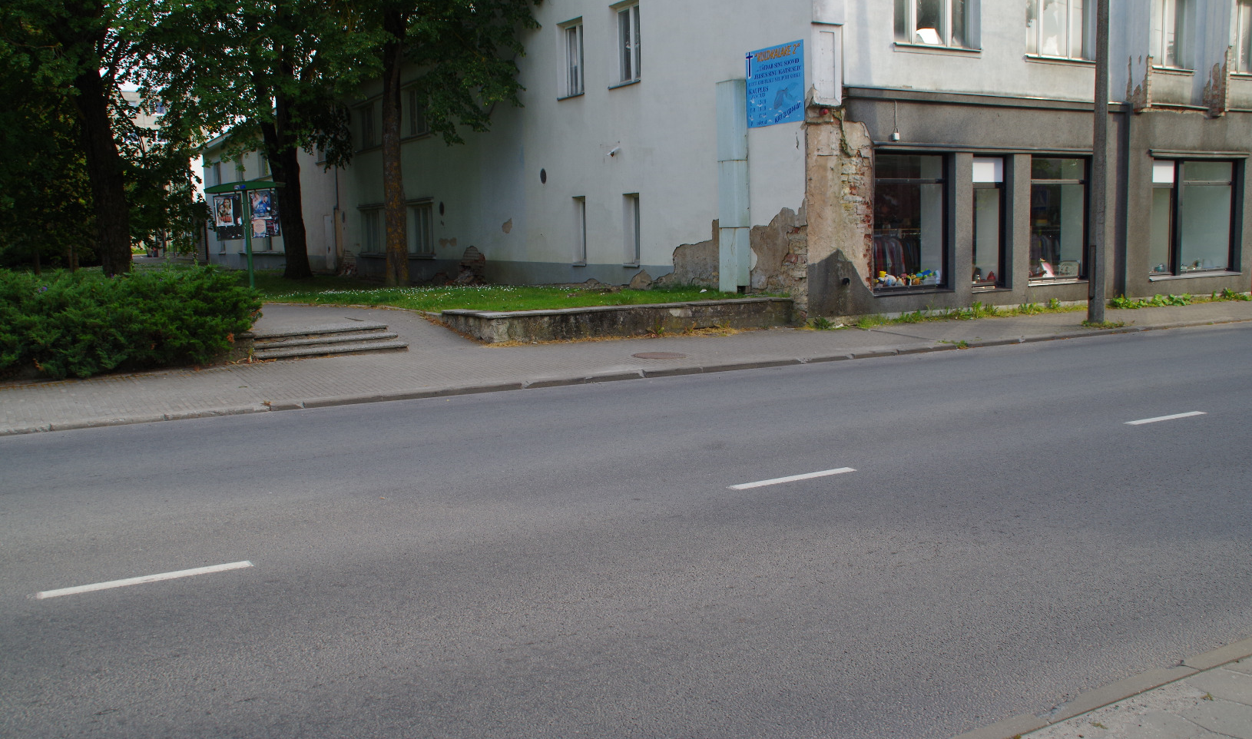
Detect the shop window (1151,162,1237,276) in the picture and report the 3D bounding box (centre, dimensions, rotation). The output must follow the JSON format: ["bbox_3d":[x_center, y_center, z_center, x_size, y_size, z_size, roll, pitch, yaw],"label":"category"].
[{"bbox_3d":[11.146,-2.972,24.547,2.827,2.235,0.150,-5,7,-32],"label":"shop window"}]

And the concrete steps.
[{"bbox_3d":[-3.967,-0.346,16.112,2.024,0.310,1.050,-5,8,-35],"label":"concrete steps"}]

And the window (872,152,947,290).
[{"bbox_3d":[4.630,-2.388,20.430,1.764,2.219,0.150,-5,7,-32],"label":"window"}]

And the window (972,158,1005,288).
[{"bbox_3d":[6.193,-2.500,21.420,0.917,2.269,0.150,-5,7,-32],"label":"window"}]

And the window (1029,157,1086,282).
[{"bbox_3d":[7.742,-2.689,22.394,1.673,2.223,0.150,-5,7,-32],"label":"window"}]

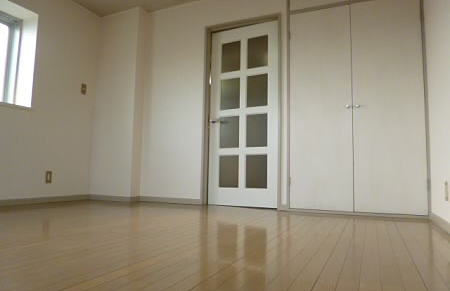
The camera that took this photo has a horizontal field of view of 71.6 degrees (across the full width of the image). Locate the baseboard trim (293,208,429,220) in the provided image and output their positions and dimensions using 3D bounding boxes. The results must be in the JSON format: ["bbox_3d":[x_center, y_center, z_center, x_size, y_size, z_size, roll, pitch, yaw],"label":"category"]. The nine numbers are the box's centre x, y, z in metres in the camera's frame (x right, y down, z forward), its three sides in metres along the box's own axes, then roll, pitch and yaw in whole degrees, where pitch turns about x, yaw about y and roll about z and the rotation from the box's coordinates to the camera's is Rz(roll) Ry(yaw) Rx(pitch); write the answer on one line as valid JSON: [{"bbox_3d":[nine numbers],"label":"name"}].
[{"bbox_3d":[1.102,0.584,2.670,1.098,0.029,0.020,-1,-6,24],"label":"baseboard trim"}]

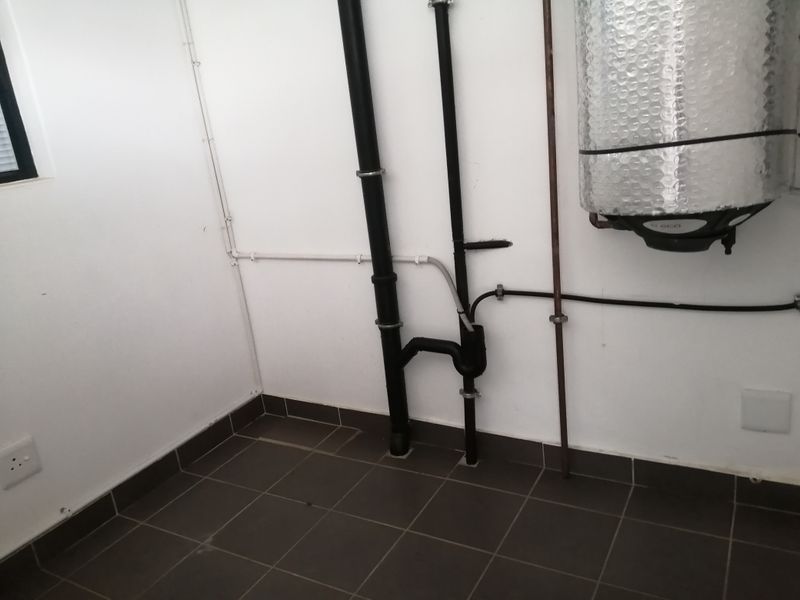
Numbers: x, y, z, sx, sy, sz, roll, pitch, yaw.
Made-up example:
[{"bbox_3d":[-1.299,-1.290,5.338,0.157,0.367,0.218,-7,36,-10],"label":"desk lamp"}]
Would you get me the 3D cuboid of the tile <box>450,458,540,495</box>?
[{"bbox_3d":[0.352,0.638,2.196,0.300,0.012,0.191,3,19,30],"label":"tile"}]

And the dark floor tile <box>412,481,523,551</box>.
[{"bbox_3d":[0.230,0.713,1.992,0.300,0.012,0.300,3,19,30],"label":"dark floor tile"}]

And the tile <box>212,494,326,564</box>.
[{"bbox_3d":[-0.458,0.796,2.098,0.308,0.010,0.308,3,19,30],"label":"tile"}]

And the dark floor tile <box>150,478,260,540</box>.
[{"bbox_3d":[-0.728,0.781,2.252,0.308,0.010,0.308,3,19,30],"label":"dark floor tile"}]

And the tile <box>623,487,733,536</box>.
[{"bbox_3d":[0.902,0.684,1.948,0.308,0.010,0.200,3,19,30],"label":"tile"}]

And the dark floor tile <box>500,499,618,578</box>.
[{"bbox_3d":[0.506,0.747,1.891,0.308,0.010,0.308,3,19,30],"label":"dark floor tile"}]

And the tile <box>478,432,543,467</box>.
[{"bbox_3d":[0.397,0.555,2.265,0.300,0.096,0.012,3,19,31],"label":"tile"}]

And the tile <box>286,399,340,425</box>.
[{"bbox_3d":[-0.404,0.528,2.792,0.304,0.098,0.010,3,19,30],"label":"tile"}]

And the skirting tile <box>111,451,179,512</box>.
[{"bbox_3d":[-0.999,0.715,2.388,0.010,0.098,0.308,3,19,30],"label":"skirting tile"}]

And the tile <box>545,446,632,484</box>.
[{"bbox_3d":[0.655,0.569,2.107,0.300,0.096,0.012,3,19,31],"label":"tile"}]

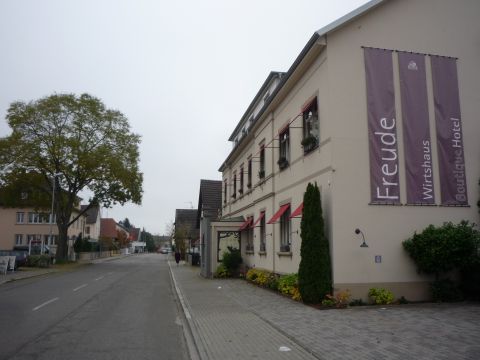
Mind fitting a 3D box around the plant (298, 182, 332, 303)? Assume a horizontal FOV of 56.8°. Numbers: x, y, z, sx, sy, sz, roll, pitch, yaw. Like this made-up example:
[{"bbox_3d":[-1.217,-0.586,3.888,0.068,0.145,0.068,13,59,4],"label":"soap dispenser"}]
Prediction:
[{"bbox_3d":[2.243,1.819,13.403,1.020,3.580,1.020,1,-9,-10],"label":"plant"}]

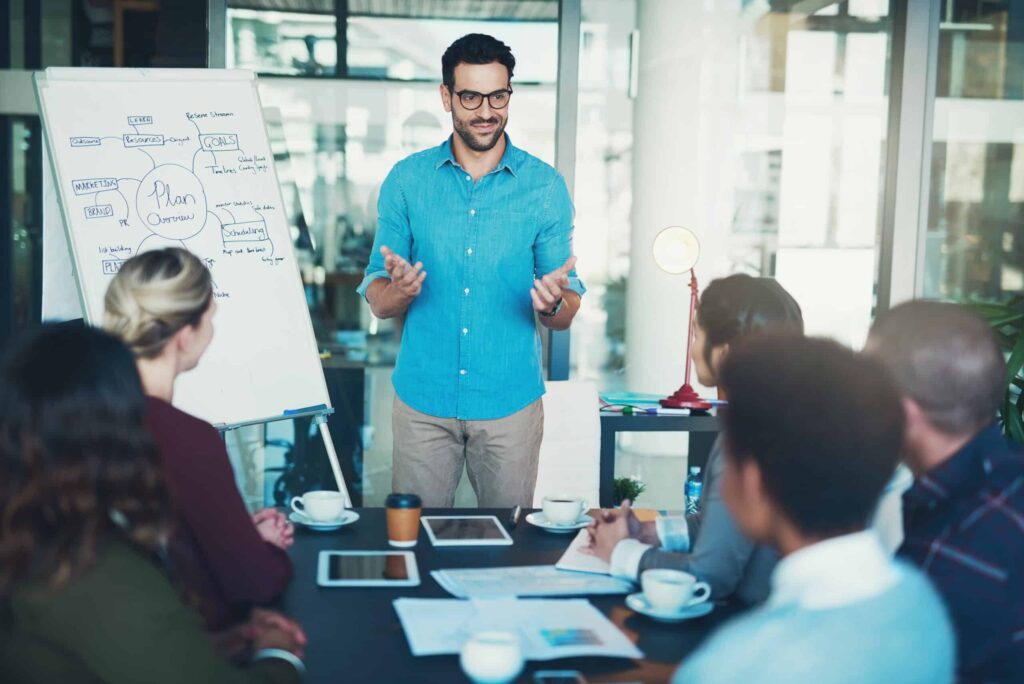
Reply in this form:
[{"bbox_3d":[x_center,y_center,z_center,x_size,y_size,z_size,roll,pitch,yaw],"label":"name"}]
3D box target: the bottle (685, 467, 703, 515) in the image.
[{"bbox_3d":[0.578,0.482,4.500,0.057,0.180,0.057,1,7,0],"label":"bottle"}]

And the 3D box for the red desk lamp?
[{"bbox_3d":[0.561,-0.077,4.680,0.190,0.585,0.210,2,7,7],"label":"red desk lamp"}]

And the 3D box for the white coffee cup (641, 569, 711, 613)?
[{"bbox_3d":[0.291,0.443,2.509,0.120,0.059,0.093,2,7,6],"label":"white coffee cup"}]

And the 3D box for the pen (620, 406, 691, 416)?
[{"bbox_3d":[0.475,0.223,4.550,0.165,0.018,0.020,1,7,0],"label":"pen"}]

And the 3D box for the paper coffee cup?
[{"bbox_3d":[-0.225,0.367,2.927,0.074,0.102,0.074,1,7,0],"label":"paper coffee cup"}]

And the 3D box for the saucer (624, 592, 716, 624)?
[{"bbox_3d":[0.280,0.469,2.513,0.152,0.021,0.152,1,7,0],"label":"saucer"}]

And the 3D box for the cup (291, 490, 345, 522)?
[{"bbox_3d":[-0.418,0.359,3.072,0.116,0.058,0.090,0,7,-11],"label":"cup"}]

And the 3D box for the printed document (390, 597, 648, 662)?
[{"bbox_3d":[-0.001,0.482,2.407,0.365,0.006,0.300,1,7,-7],"label":"printed document"}]

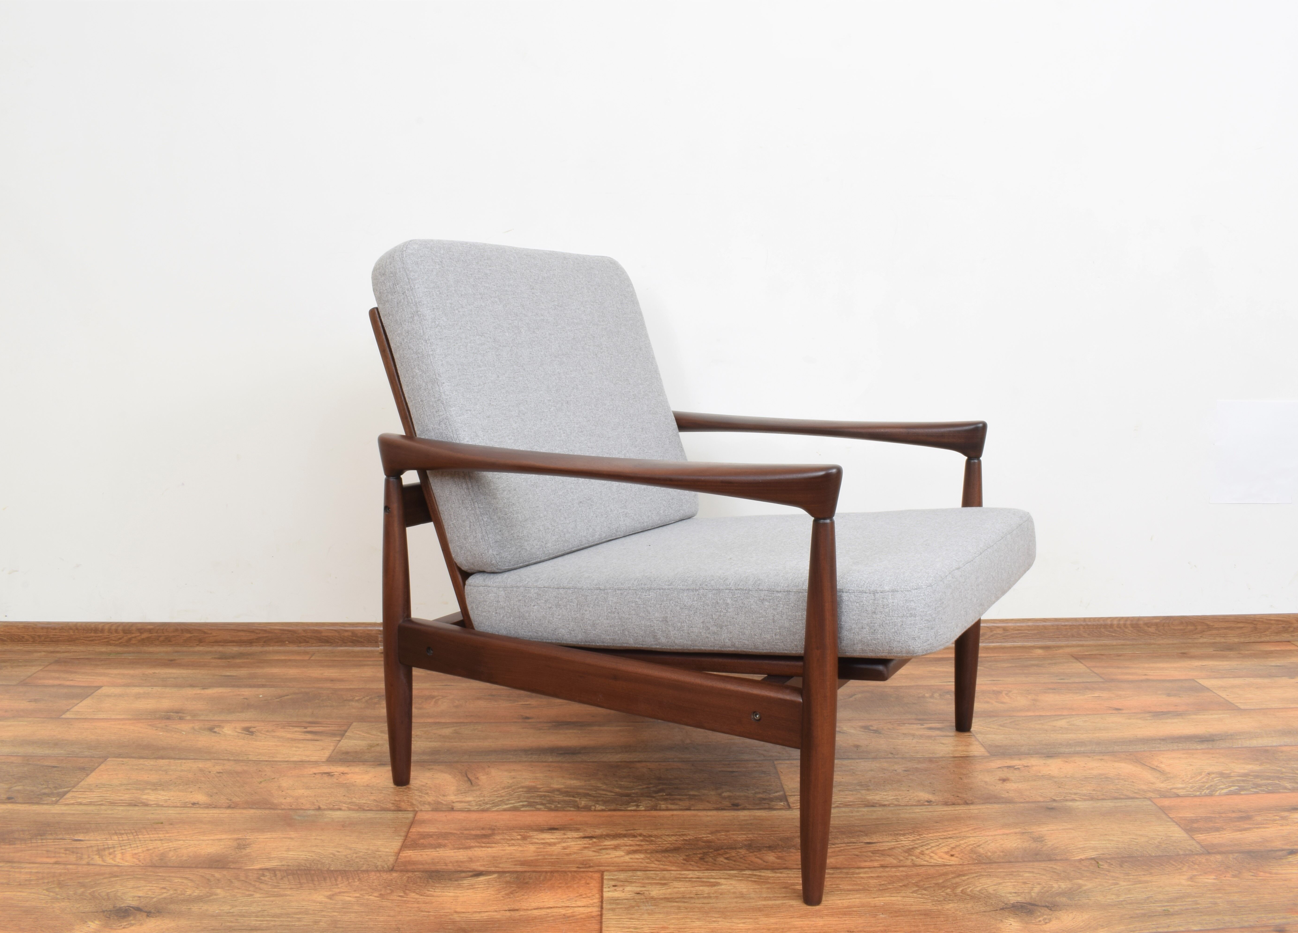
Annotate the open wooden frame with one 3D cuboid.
[{"bbox_3d":[0.066,0.114,1.784,0.913,0.762,0.723,5,10,32],"label":"open wooden frame"}]

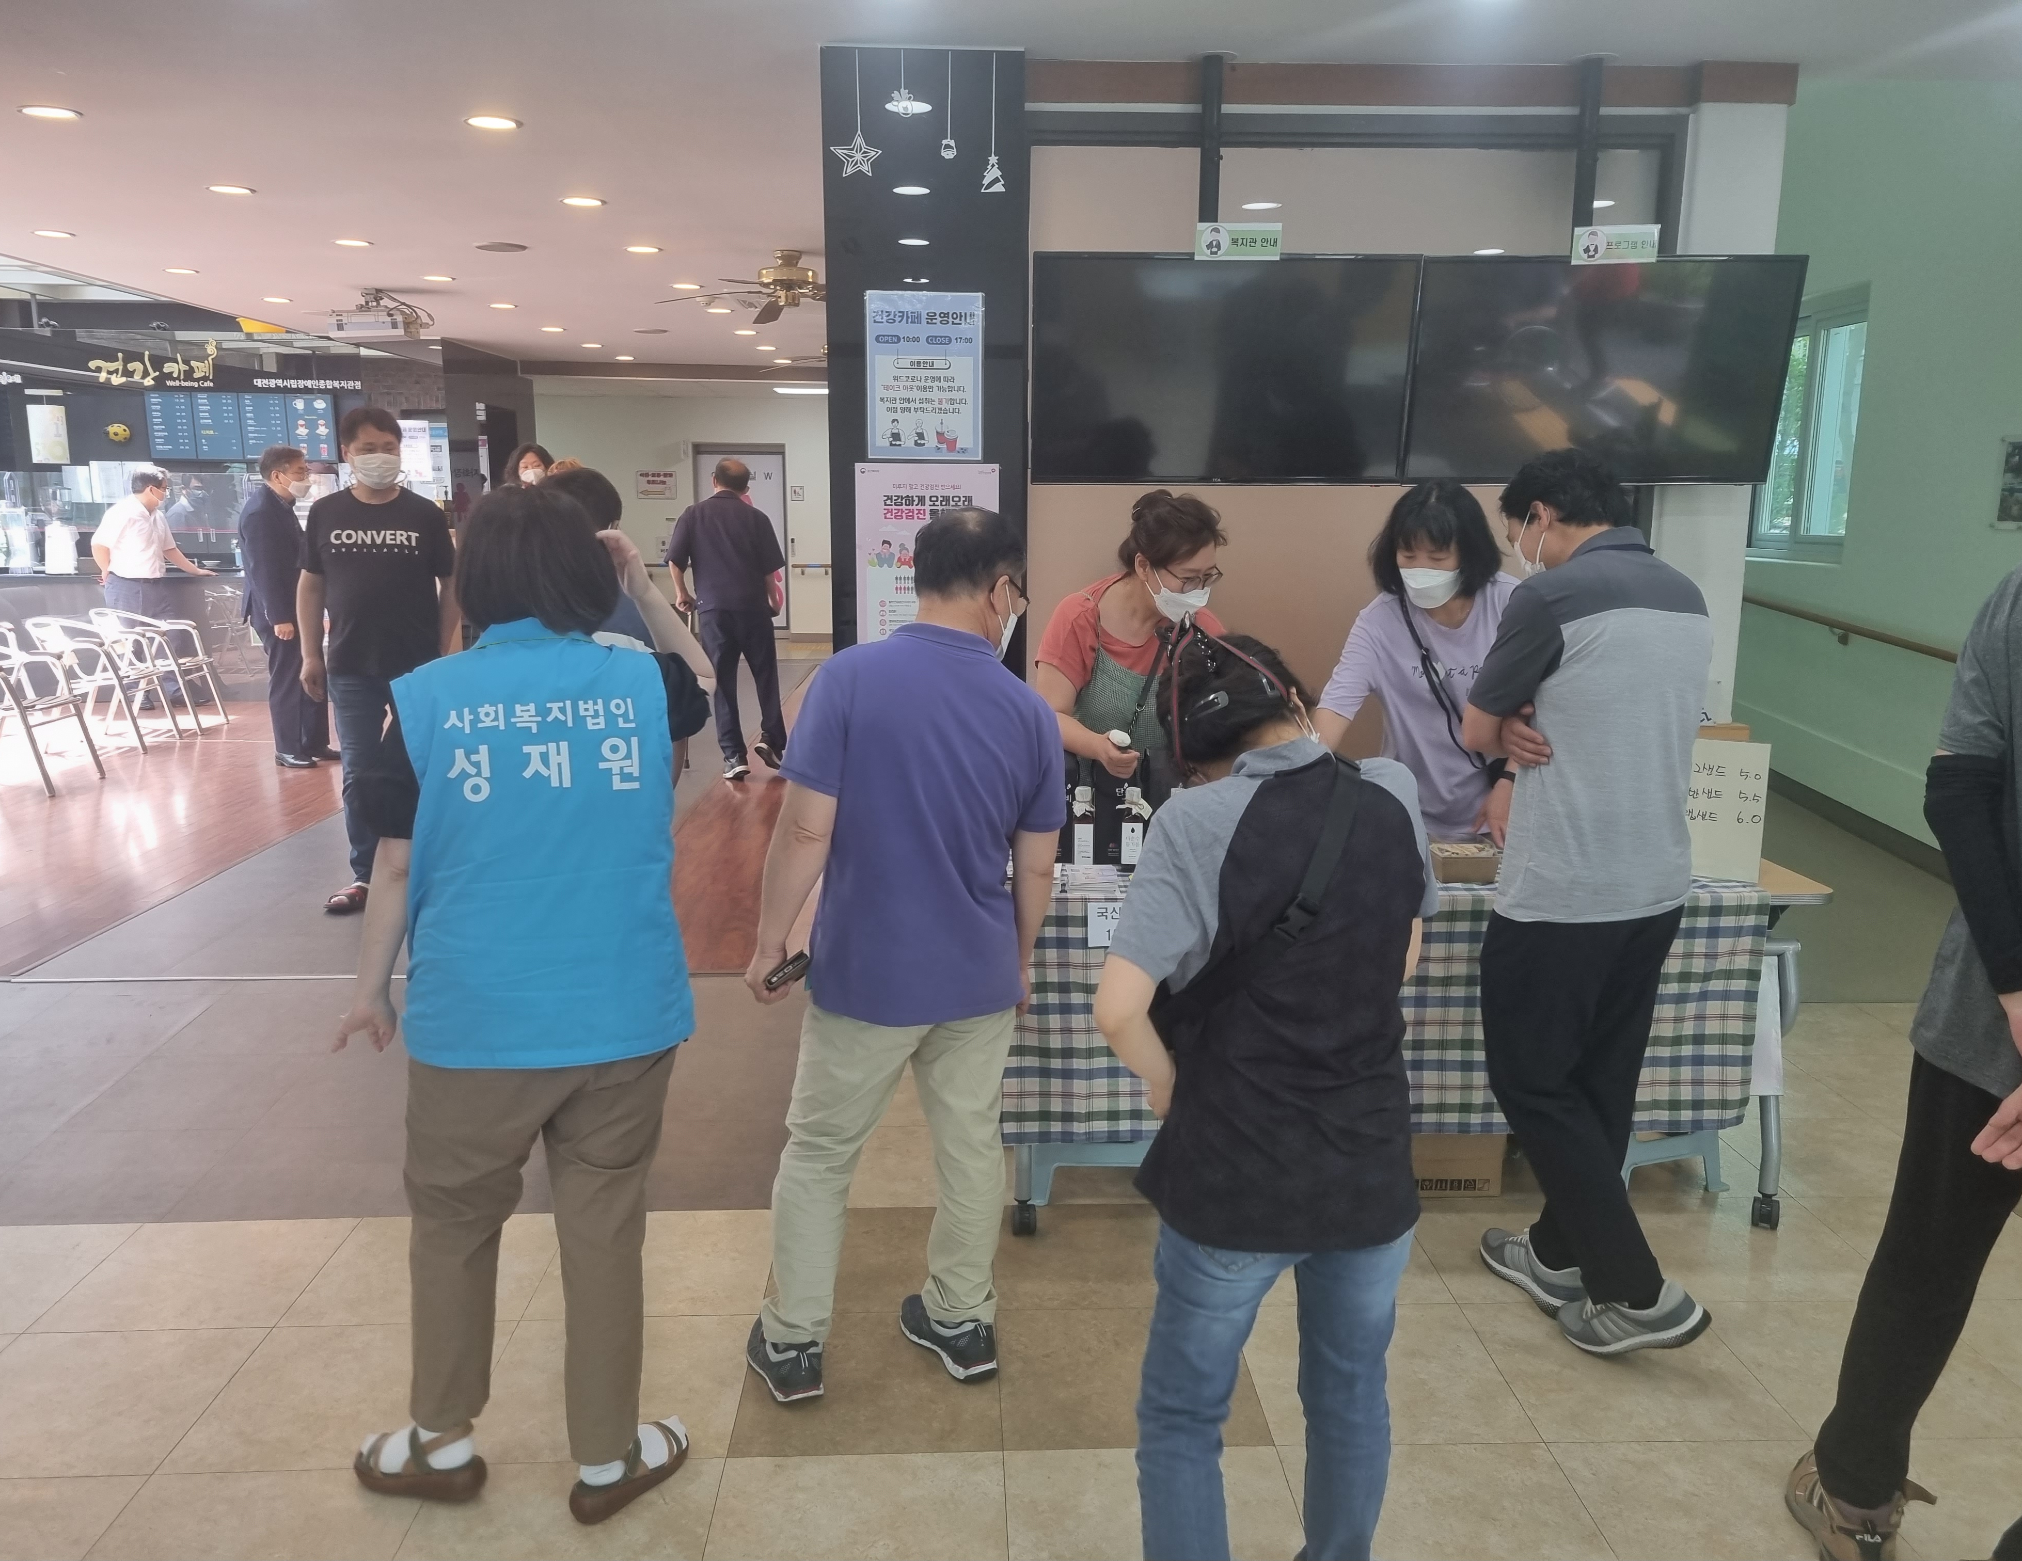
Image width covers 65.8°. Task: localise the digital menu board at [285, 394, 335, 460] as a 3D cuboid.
[{"bbox_3d":[-5.770,-2.914,12.900,0.400,0.560,0.040,-1,10,-5],"label":"digital menu board"}]

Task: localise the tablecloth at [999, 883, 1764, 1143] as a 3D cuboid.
[{"bbox_3d":[0.763,0.458,3.448,1.620,0.550,0.450,0,11,-2],"label":"tablecloth"}]

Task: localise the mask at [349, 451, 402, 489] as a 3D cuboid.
[{"bbox_3d":[-2.092,-1.018,5.150,0.160,0.120,0.090,-6,12,-32],"label":"mask"}]

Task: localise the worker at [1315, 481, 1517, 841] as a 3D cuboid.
[{"bbox_3d":[0.966,0.084,3.744,0.500,1.570,0.450,2,11,10],"label":"worker"}]

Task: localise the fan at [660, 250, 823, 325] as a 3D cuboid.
[{"bbox_3d":[-1.079,-2.435,7.600,1.280,0.310,1.280,0,10,-2],"label":"fan"}]

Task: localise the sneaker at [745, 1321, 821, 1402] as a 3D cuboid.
[{"bbox_3d":[-0.415,0.982,2.804,0.103,0.115,0.287,-4,11,-23],"label":"sneaker"}]

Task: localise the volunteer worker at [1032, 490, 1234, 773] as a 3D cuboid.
[{"bbox_3d":[0.271,0.087,3.691,0.500,1.560,0.460,-5,12,-27],"label":"volunteer worker"}]

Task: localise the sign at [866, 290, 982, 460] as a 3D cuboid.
[{"bbox_3d":[-0.244,-1.159,4.477,0.335,0.485,0.010,0,11,-2],"label":"sign"}]

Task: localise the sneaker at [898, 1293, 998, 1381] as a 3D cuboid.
[{"bbox_3d":[-0.122,0.972,2.862,0.103,0.115,0.287,-6,12,-29],"label":"sneaker"}]

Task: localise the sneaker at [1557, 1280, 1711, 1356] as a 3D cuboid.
[{"bbox_3d":[1.141,0.966,2.848,0.287,0.115,0.105,-6,9,14],"label":"sneaker"}]

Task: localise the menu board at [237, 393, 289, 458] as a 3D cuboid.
[{"bbox_3d":[-6.548,-3.099,13.700,0.410,0.585,0.030,0,11,-2],"label":"menu board"}]

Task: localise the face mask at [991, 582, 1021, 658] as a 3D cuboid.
[{"bbox_3d":[-0.024,-0.263,2.700,0.140,0.120,0.100,8,-7,35],"label":"face mask"}]

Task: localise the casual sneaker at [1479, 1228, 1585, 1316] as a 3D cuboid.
[{"bbox_3d":[1.046,0.952,3.074,0.105,0.115,0.280,-5,12,-27],"label":"casual sneaker"}]

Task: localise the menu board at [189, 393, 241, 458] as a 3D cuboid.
[{"bbox_3d":[-6.561,-2.934,12.900,0.400,0.560,0.040,-1,10,-5],"label":"menu board"}]

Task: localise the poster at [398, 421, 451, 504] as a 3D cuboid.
[{"bbox_3d":[-4.725,-2.582,12.600,0.440,0.630,0.020,0,11,-2],"label":"poster"}]

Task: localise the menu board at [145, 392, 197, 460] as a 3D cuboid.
[{"bbox_3d":[-7.360,-3.107,13.700,0.410,0.585,0.030,0,11,-2],"label":"menu board"}]

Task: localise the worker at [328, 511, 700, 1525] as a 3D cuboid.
[{"bbox_3d":[-0.725,0.334,2.382,0.540,1.560,0.380,-3,11,-16],"label":"worker"}]

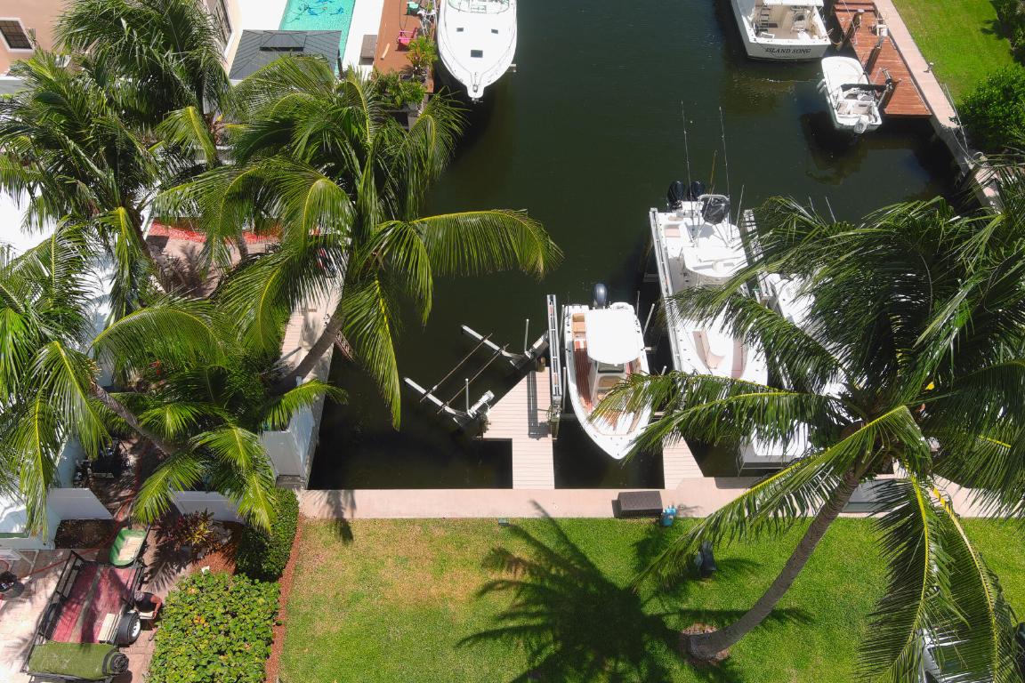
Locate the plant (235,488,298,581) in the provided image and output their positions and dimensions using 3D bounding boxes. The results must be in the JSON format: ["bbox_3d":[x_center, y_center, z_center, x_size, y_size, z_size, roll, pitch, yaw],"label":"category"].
[{"bbox_3d":[-6.600,5.208,22.223,1.200,1.000,2.200,0,48,0],"label":"plant"}]

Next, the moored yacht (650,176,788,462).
[{"bbox_3d":[6.600,-1.852,27.235,3.100,4.200,11.300,0,48,0],"label":"moored yacht"}]

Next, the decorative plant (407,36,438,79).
[{"bbox_3d":[-4.150,-13.118,38.186,1.400,1.400,1.200,0,48,0],"label":"decorative plant"}]

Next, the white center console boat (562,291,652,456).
[{"bbox_3d":[2.760,0.884,23.582,2.450,2.700,6.750,0,45,0],"label":"white center console boat"}]

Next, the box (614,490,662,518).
[{"bbox_3d":[3.560,4.581,23.111,1.160,0.520,0.580,-2,48,-2],"label":"box"}]

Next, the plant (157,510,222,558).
[{"bbox_3d":[-8.750,5.180,22.417,1.600,0.750,1.050,0,48,0],"label":"plant"}]

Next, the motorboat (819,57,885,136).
[{"bbox_3d":[14.900,-10.896,36.320,2.100,1.400,5.300,4,48,3],"label":"motorboat"}]

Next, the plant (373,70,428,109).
[{"bbox_3d":[-5.000,-11.242,36.833,2.250,1.100,1.200,0,48,0],"label":"plant"}]

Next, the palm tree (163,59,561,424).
[{"bbox_3d":[-3.500,-0.913,22.150,9.300,9.300,8.600,0,48,0],"label":"palm tree"}]

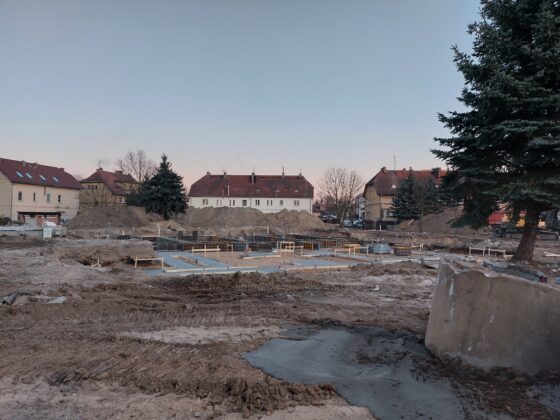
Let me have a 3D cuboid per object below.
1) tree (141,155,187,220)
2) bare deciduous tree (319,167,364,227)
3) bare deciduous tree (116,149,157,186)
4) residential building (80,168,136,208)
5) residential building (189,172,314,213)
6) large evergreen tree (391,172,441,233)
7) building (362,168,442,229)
[{"bbox_3d":[-19.314,-3.365,65.078,7.700,11.900,7.700,0,-1,0],"label":"tree"},{"bbox_3d":[10.307,-1.938,65.053,7.600,10.200,7.600,0,-1,0],"label":"bare deciduous tree"},{"bbox_3d":[-29.853,-4.838,82.110,9.000,16.000,9.000,0,-1,0],"label":"bare deciduous tree"},{"bbox_3d":[-38.481,-2.870,88.098,10.500,12.200,12.000,0,-1,13],"label":"residential building"},{"bbox_3d":[-6.713,-2.590,95.070,29.000,12.300,11.000,0,-1,1],"label":"residential building"},{"bbox_3d":[22.777,-1.863,65.053,8.000,10.200,8.000,0,-1,0],"label":"large evergreen tree"},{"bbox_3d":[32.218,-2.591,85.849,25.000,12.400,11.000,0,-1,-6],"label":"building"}]

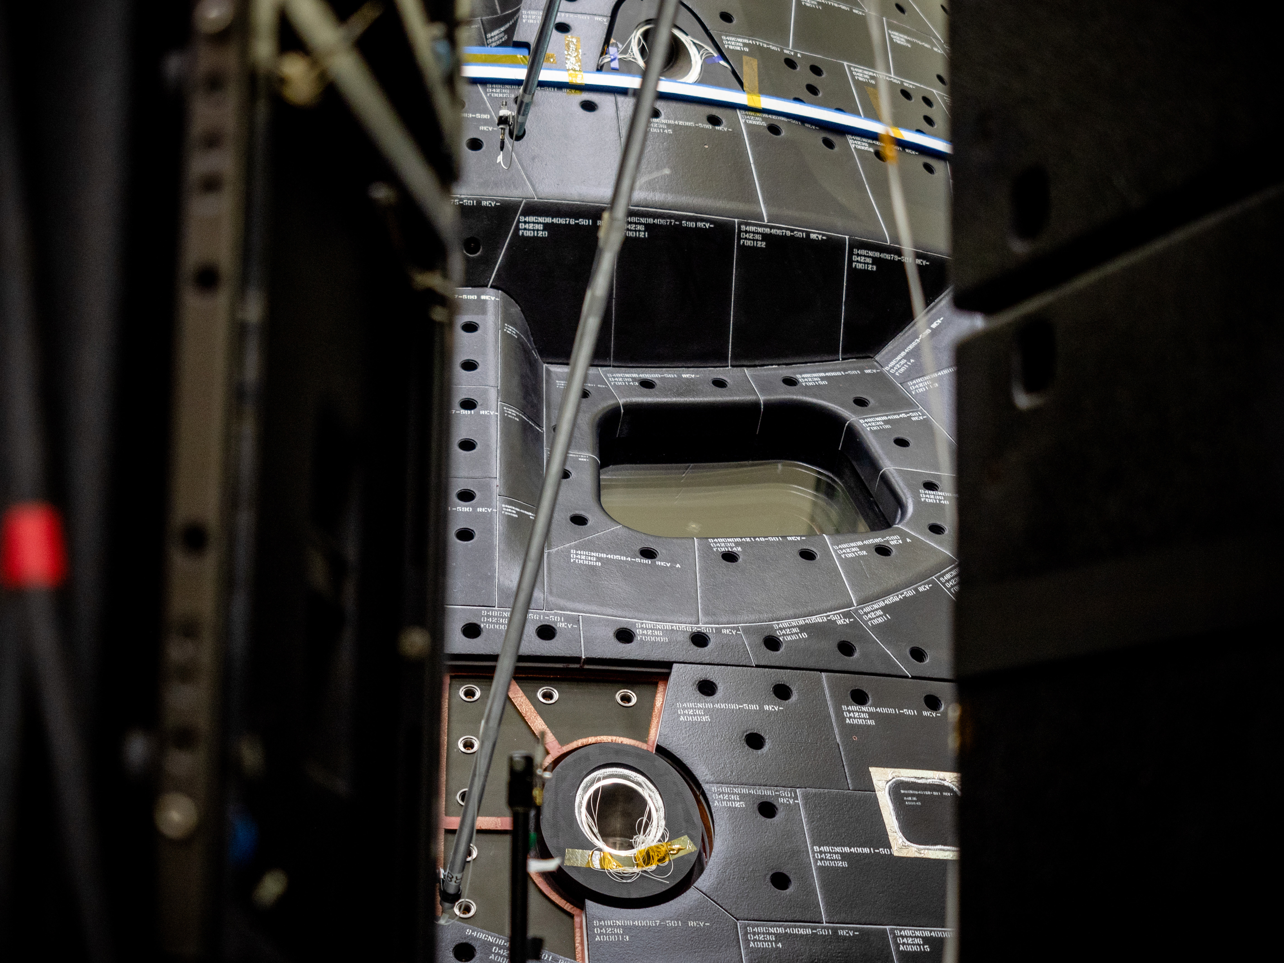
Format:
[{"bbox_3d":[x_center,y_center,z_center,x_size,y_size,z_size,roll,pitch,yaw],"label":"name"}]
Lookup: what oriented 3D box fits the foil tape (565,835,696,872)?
[{"bbox_3d":[-0.013,0.464,3.680,0.174,0.037,0.012,-4,-28,-20],"label":"foil tape"}]

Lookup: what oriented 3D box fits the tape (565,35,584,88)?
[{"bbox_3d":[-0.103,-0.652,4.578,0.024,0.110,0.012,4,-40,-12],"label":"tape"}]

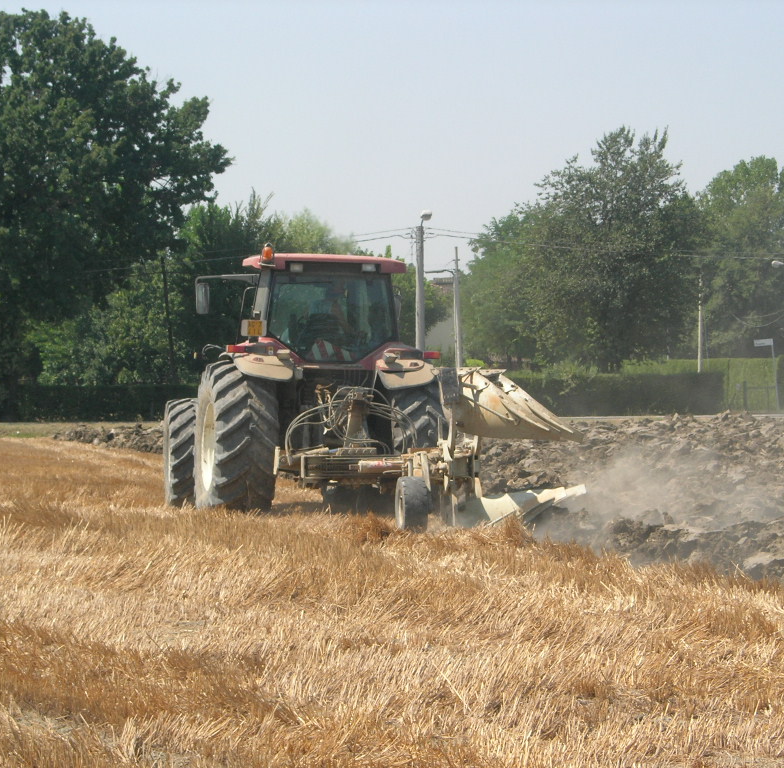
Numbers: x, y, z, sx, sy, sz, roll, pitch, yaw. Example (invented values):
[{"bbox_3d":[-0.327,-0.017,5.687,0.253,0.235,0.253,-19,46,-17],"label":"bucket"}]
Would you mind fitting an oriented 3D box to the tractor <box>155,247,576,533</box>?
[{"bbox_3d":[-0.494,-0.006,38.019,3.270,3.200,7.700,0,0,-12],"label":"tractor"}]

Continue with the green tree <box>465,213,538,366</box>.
[{"bbox_3d":[4.699,-2.869,136.000,4.200,8.217,4.200,0,0,0],"label":"green tree"}]

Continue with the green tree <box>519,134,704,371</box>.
[{"bbox_3d":[8.133,-4.180,125.000,7.000,10.899,6.800,0,0,0],"label":"green tree"}]

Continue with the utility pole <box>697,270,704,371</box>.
[{"bbox_3d":[11.721,-1.562,127.000,0.220,5.653,0.220,0,0,0],"label":"utility pole"}]

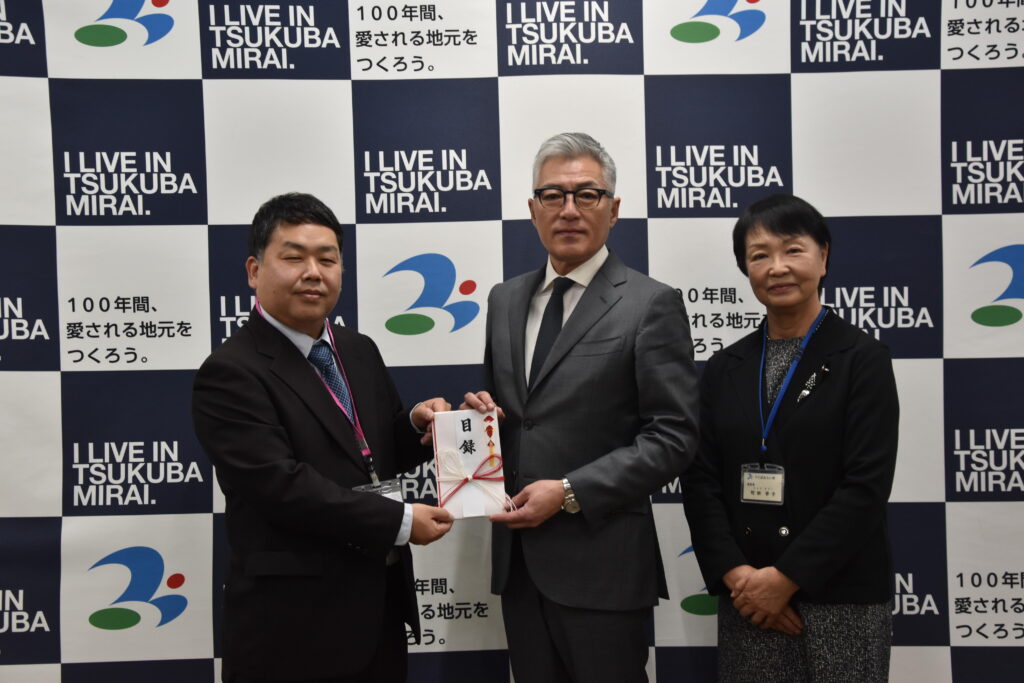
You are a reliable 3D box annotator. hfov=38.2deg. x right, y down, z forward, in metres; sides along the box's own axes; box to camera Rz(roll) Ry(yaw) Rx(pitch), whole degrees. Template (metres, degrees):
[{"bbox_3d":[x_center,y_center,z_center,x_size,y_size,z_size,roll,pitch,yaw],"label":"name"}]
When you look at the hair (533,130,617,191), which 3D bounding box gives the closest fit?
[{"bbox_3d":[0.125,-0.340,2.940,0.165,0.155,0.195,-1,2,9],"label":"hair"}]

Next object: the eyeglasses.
[{"bbox_3d":[0.121,-0.277,2.905,0.143,0.045,0.145,-1,2,9],"label":"eyeglasses"}]

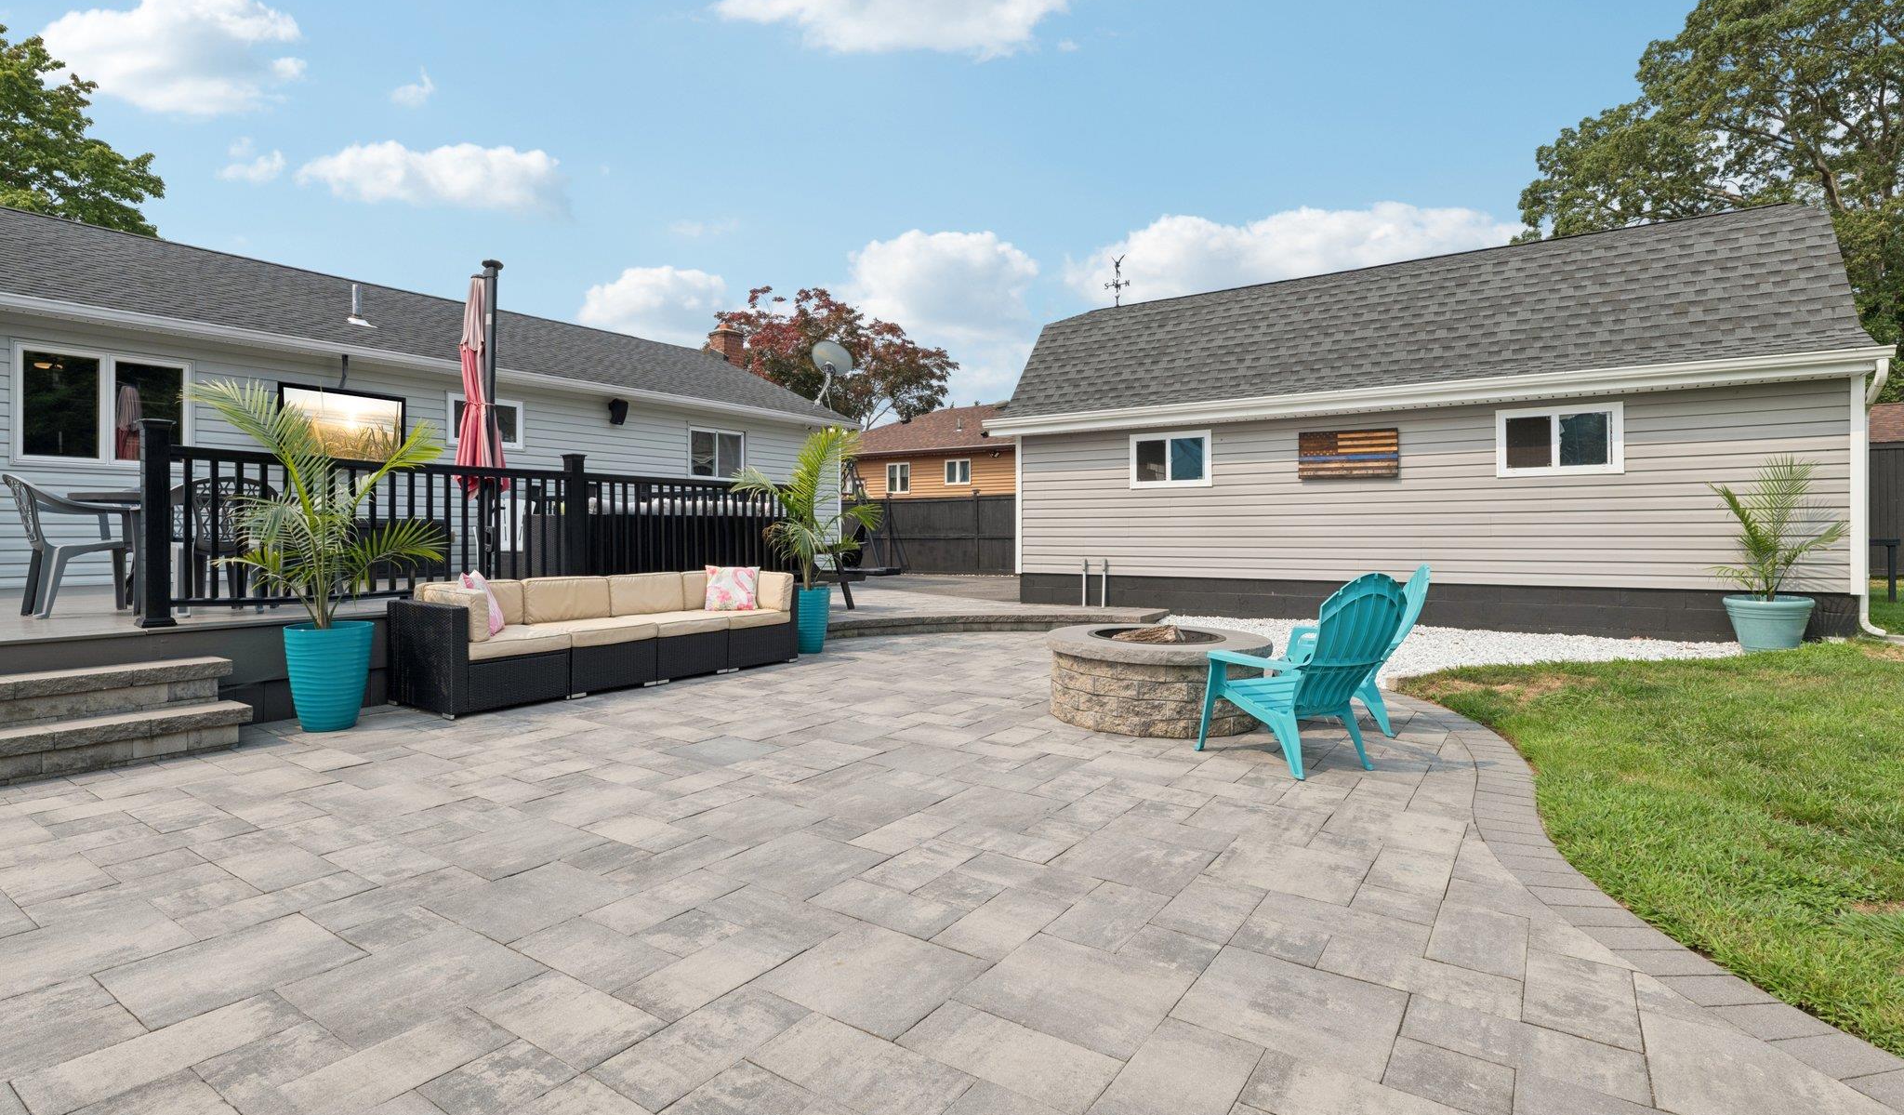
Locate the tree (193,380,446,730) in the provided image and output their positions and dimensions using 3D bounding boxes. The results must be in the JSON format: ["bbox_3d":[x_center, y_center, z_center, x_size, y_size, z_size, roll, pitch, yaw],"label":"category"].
[{"bbox_3d":[-3.580,-0.020,5.101,1.150,1.960,1.170,1,1,34],"label":"tree"}]

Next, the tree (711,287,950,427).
[{"bbox_3d":[-4.600,-5.132,34.898,9.500,10.800,9.000,0,1,0],"label":"tree"}]

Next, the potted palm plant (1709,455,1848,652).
[{"bbox_3d":[7.230,-0.054,7.871,0.950,1.690,0.920,1,1,31],"label":"potted palm plant"}]

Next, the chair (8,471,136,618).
[{"bbox_3d":[-5.630,-0.076,5.780,0.560,0.880,0.580,1,2,37],"label":"chair"}]

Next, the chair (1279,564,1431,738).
[{"bbox_3d":[2.217,0.501,5.066,0.840,0.920,0.730,0,1,15],"label":"chair"}]

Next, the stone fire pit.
[{"bbox_3d":[1.234,0.719,5.407,1.310,0.470,1.310,0,1,0],"label":"stone fire pit"}]

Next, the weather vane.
[{"bbox_3d":[2.740,-4.562,14.755,0.390,0.890,0.350,0,1,0],"label":"weather vane"}]

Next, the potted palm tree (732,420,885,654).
[{"bbox_3d":[-1.360,-0.171,8.398,1.360,2.120,1.220,0,1,0],"label":"potted palm tree"}]

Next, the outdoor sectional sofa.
[{"bbox_3d":[-2.467,0.540,6.747,0.790,0.770,2.910,1,1,34],"label":"outdoor sectional sofa"}]

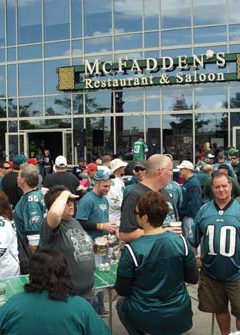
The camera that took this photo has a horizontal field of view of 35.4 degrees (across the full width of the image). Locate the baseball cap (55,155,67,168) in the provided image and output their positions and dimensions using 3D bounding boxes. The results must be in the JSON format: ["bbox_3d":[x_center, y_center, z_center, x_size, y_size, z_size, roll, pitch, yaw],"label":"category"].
[{"bbox_3d":[-0.900,-0.092,5.750,0.180,0.140,0.260,-2,3,-14],"label":"baseball cap"}]

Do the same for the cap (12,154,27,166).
[{"bbox_3d":[-1.445,-0.112,5.450,0.180,0.140,0.260,-1,3,-12],"label":"cap"}]

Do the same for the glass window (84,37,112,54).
[{"bbox_3d":[-0.942,-5.241,16.097,1.296,0.666,0.080,0,3,18],"label":"glass window"}]

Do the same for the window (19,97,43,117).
[{"bbox_3d":[-3.981,-2.688,16.887,1.270,0.890,0.080,0,3,19],"label":"window"}]

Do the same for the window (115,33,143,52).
[{"bbox_3d":[0.359,-5.234,15.683,1.296,0.666,0.080,0,3,18],"label":"window"}]

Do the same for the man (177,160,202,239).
[{"bbox_3d":[1.095,0.787,5.818,0.420,1.790,0.520,-1,1,-15],"label":"man"}]

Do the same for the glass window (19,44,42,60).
[{"bbox_3d":[-3.885,-4.975,16.212,1.224,0.651,0.100,0,1,19],"label":"glass window"}]

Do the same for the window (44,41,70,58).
[{"bbox_3d":[-2.666,-4.976,15.812,1.223,0.651,0.100,0,1,18],"label":"window"}]

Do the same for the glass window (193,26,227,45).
[{"bbox_3d":[3.523,-5.196,14.690,1.296,0.666,0.080,0,3,18],"label":"glass window"}]

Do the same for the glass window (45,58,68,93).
[{"bbox_3d":[-2.735,-3.969,16.409,1.270,1.524,0.080,0,3,18],"label":"glass window"}]

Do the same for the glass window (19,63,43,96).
[{"bbox_3d":[-4.106,-4.066,17.182,1.296,1.534,0.080,0,3,18],"label":"glass window"}]

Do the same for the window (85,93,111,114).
[{"bbox_3d":[-0.871,-2.685,15.907,1.270,0.890,0.080,0,3,16],"label":"window"}]

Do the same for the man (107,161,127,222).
[{"bbox_3d":[-0.045,0.790,5.750,0.380,1.800,0.520,-1,3,-6],"label":"man"}]

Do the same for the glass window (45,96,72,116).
[{"bbox_3d":[-2.649,-2.604,15.860,1.223,0.870,0.100,0,1,18],"label":"glass window"}]

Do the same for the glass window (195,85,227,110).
[{"bbox_3d":[3.409,-2.612,14.165,1.220,0.870,0.100,0,1,14],"label":"glass window"}]

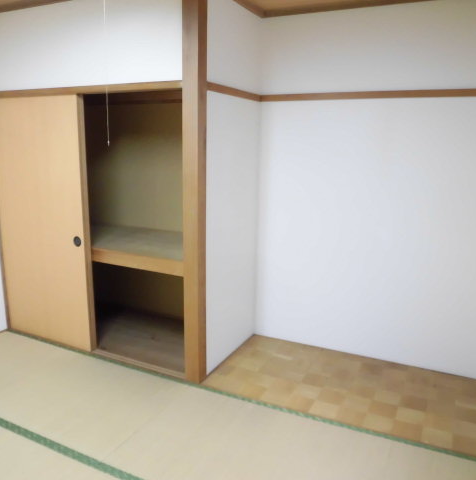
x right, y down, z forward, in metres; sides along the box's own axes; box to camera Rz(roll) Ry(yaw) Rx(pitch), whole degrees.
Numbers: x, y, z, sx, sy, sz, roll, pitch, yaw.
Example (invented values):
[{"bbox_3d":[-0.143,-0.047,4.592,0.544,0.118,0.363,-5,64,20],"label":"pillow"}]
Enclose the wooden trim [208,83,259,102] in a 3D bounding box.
[{"bbox_3d":[-0.012,-0.947,2.878,0.030,0.046,0.785,7,13,25],"label":"wooden trim"}]

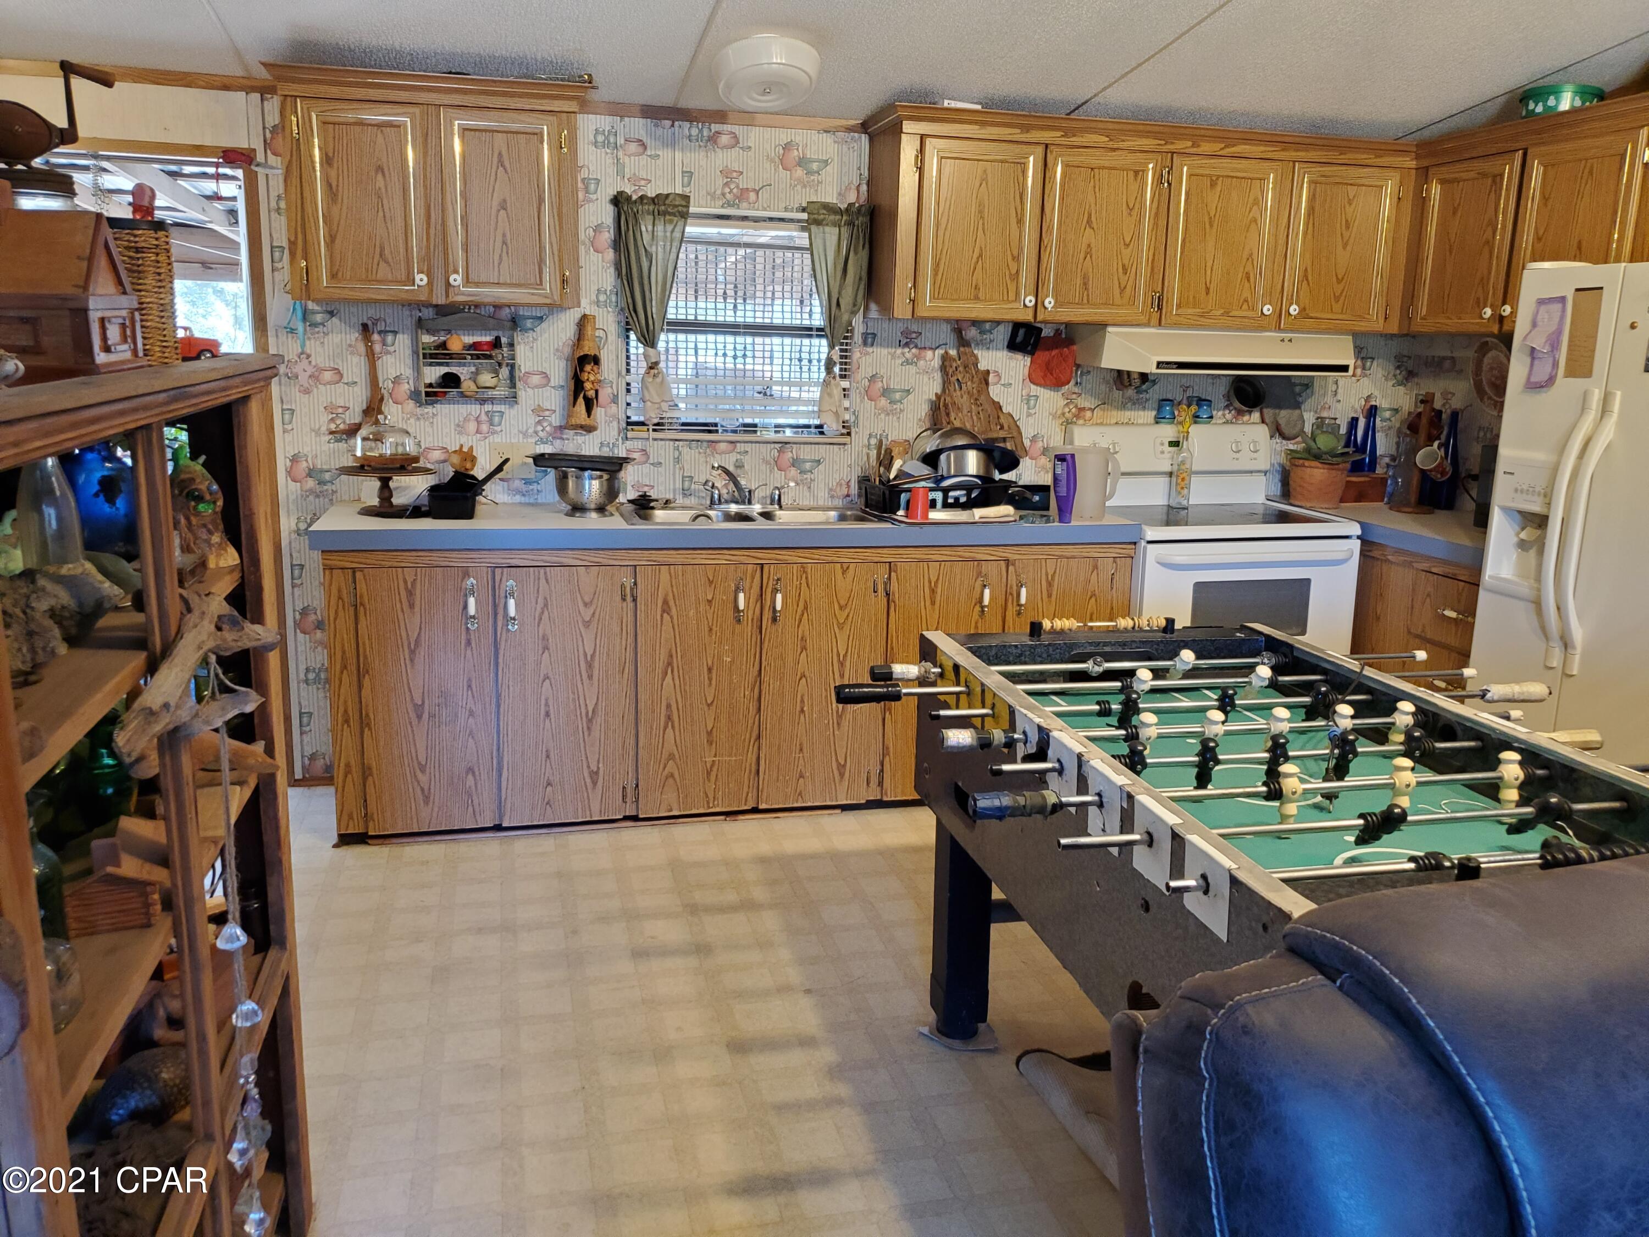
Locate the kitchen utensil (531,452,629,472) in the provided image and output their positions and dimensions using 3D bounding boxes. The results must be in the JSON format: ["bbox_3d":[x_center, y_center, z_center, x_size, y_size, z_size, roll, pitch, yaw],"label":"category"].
[{"bbox_3d":[-0.719,-0.461,3.696,0.323,0.045,0.216,1,12,-14],"label":"kitchen utensil"}]

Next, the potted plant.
[{"bbox_3d":[1.778,-0.532,4.414,0.284,0.266,0.274,-2,13,-14],"label":"potted plant"}]

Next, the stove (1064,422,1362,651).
[{"bbox_3d":[1.260,-0.049,4.232,0.772,1.165,0.666,-2,13,-14],"label":"stove"}]

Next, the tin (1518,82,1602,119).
[{"bbox_3d":[2.192,-1.509,3.696,0.251,0.113,0.251,1,12,0],"label":"tin"}]

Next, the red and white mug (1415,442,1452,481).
[{"bbox_3d":[2.083,-0.534,4.230,0.100,0.115,0.088,27,6,-27],"label":"red and white mug"}]

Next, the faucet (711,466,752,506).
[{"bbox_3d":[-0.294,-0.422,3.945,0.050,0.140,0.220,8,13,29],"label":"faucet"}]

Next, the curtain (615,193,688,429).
[{"bbox_3d":[-0.537,-0.966,3.897,0.230,0.700,0.080,-2,12,-13],"label":"curtain"}]

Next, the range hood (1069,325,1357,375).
[{"bbox_3d":[1.347,-0.904,4.196,0.921,0.131,0.426,-2,13,-14],"label":"range hood"}]

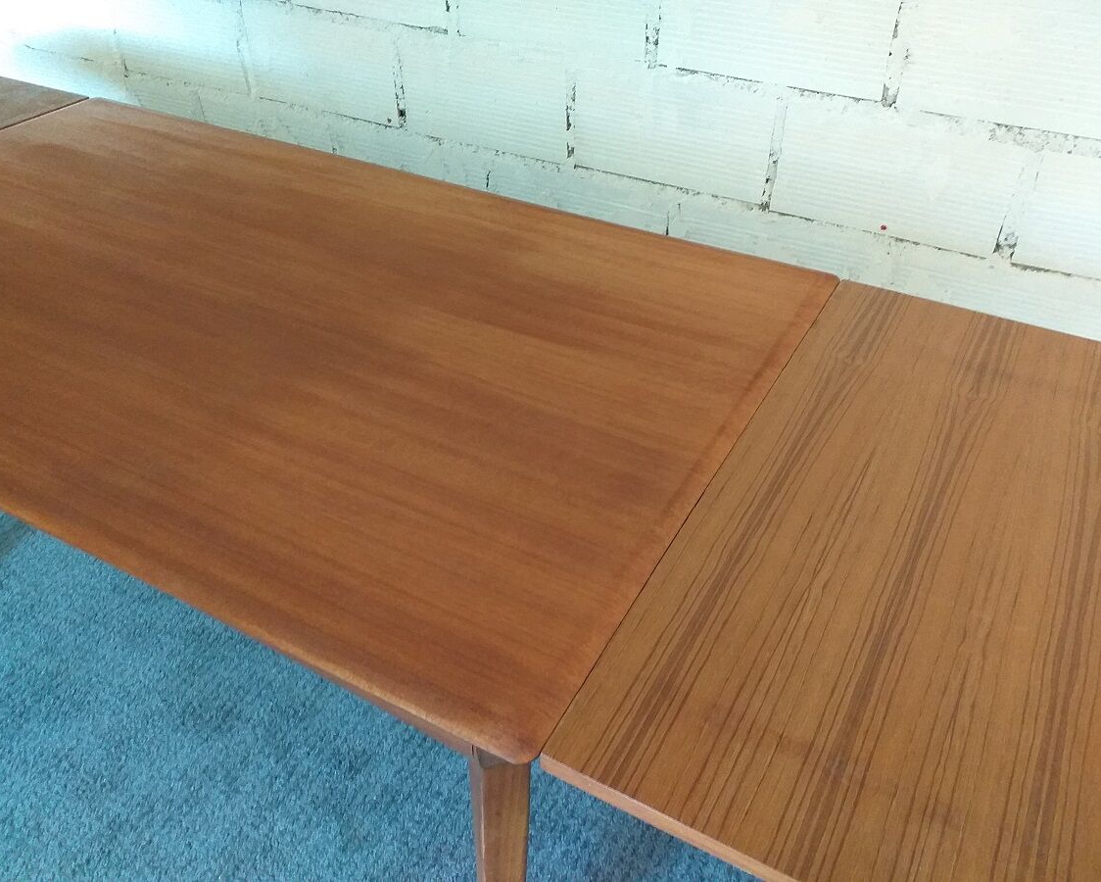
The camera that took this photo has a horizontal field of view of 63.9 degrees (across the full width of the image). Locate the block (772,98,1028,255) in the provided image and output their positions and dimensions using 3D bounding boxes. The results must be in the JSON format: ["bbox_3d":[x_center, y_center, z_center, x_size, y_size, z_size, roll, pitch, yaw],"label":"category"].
[{"bbox_3d":[0.615,-0.491,1.555,0.385,0.194,0.180,19,40,21],"label":"block"}]

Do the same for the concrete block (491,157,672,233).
[{"bbox_3d":[0.092,-0.501,1.892,0.401,0.194,0.180,19,40,21],"label":"concrete block"}]

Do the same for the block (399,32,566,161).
[{"bbox_3d":[-0.097,-0.738,1.845,0.387,0.194,0.180,19,40,21],"label":"block"}]

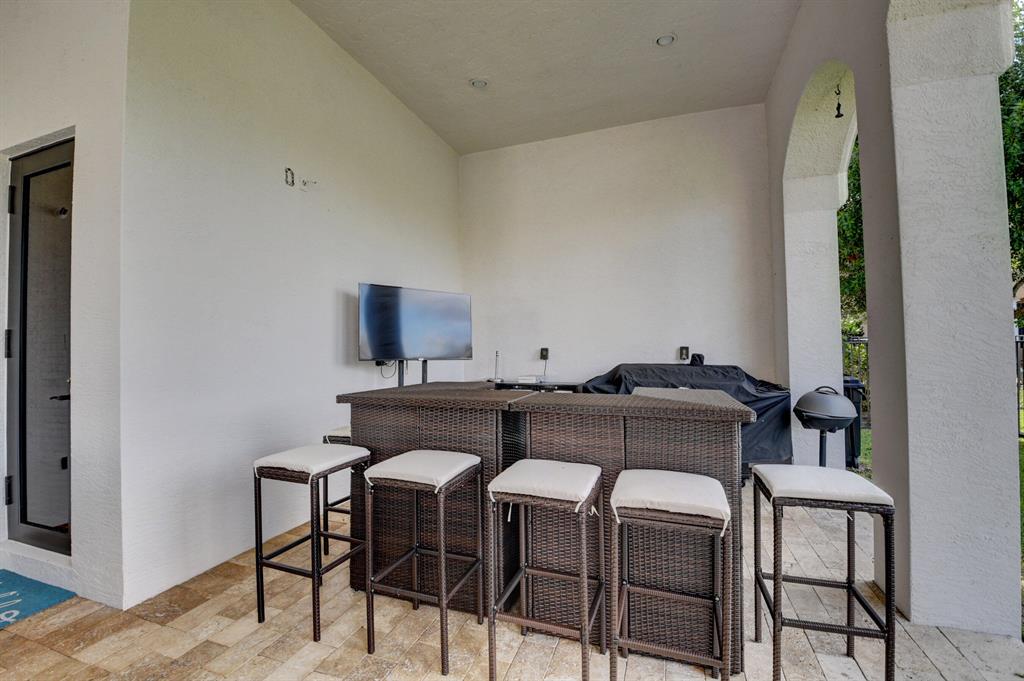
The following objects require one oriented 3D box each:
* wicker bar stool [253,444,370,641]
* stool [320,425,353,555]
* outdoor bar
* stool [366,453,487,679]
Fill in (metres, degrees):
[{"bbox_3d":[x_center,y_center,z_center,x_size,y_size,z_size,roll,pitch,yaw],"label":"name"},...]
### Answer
[{"bbox_3d":[-0.998,0.984,2.191,0.400,0.795,0.379,-1,-2,21],"label":"wicker bar stool"},{"bbox_3d":[-0.988,1.002,2.913,0.379,0.795,0.400,-1,-2,19],"label":"stool"},{"bbox_3d":[0.169,0.846,2.513,2.050,1.076,1.052,-1,-2,19],"label":"outdoor bar"},{"bbox_3d":[-0.384,0.976,1.978,0.400,0.795,0.379,-1,-2,20],"label":"stool"}]

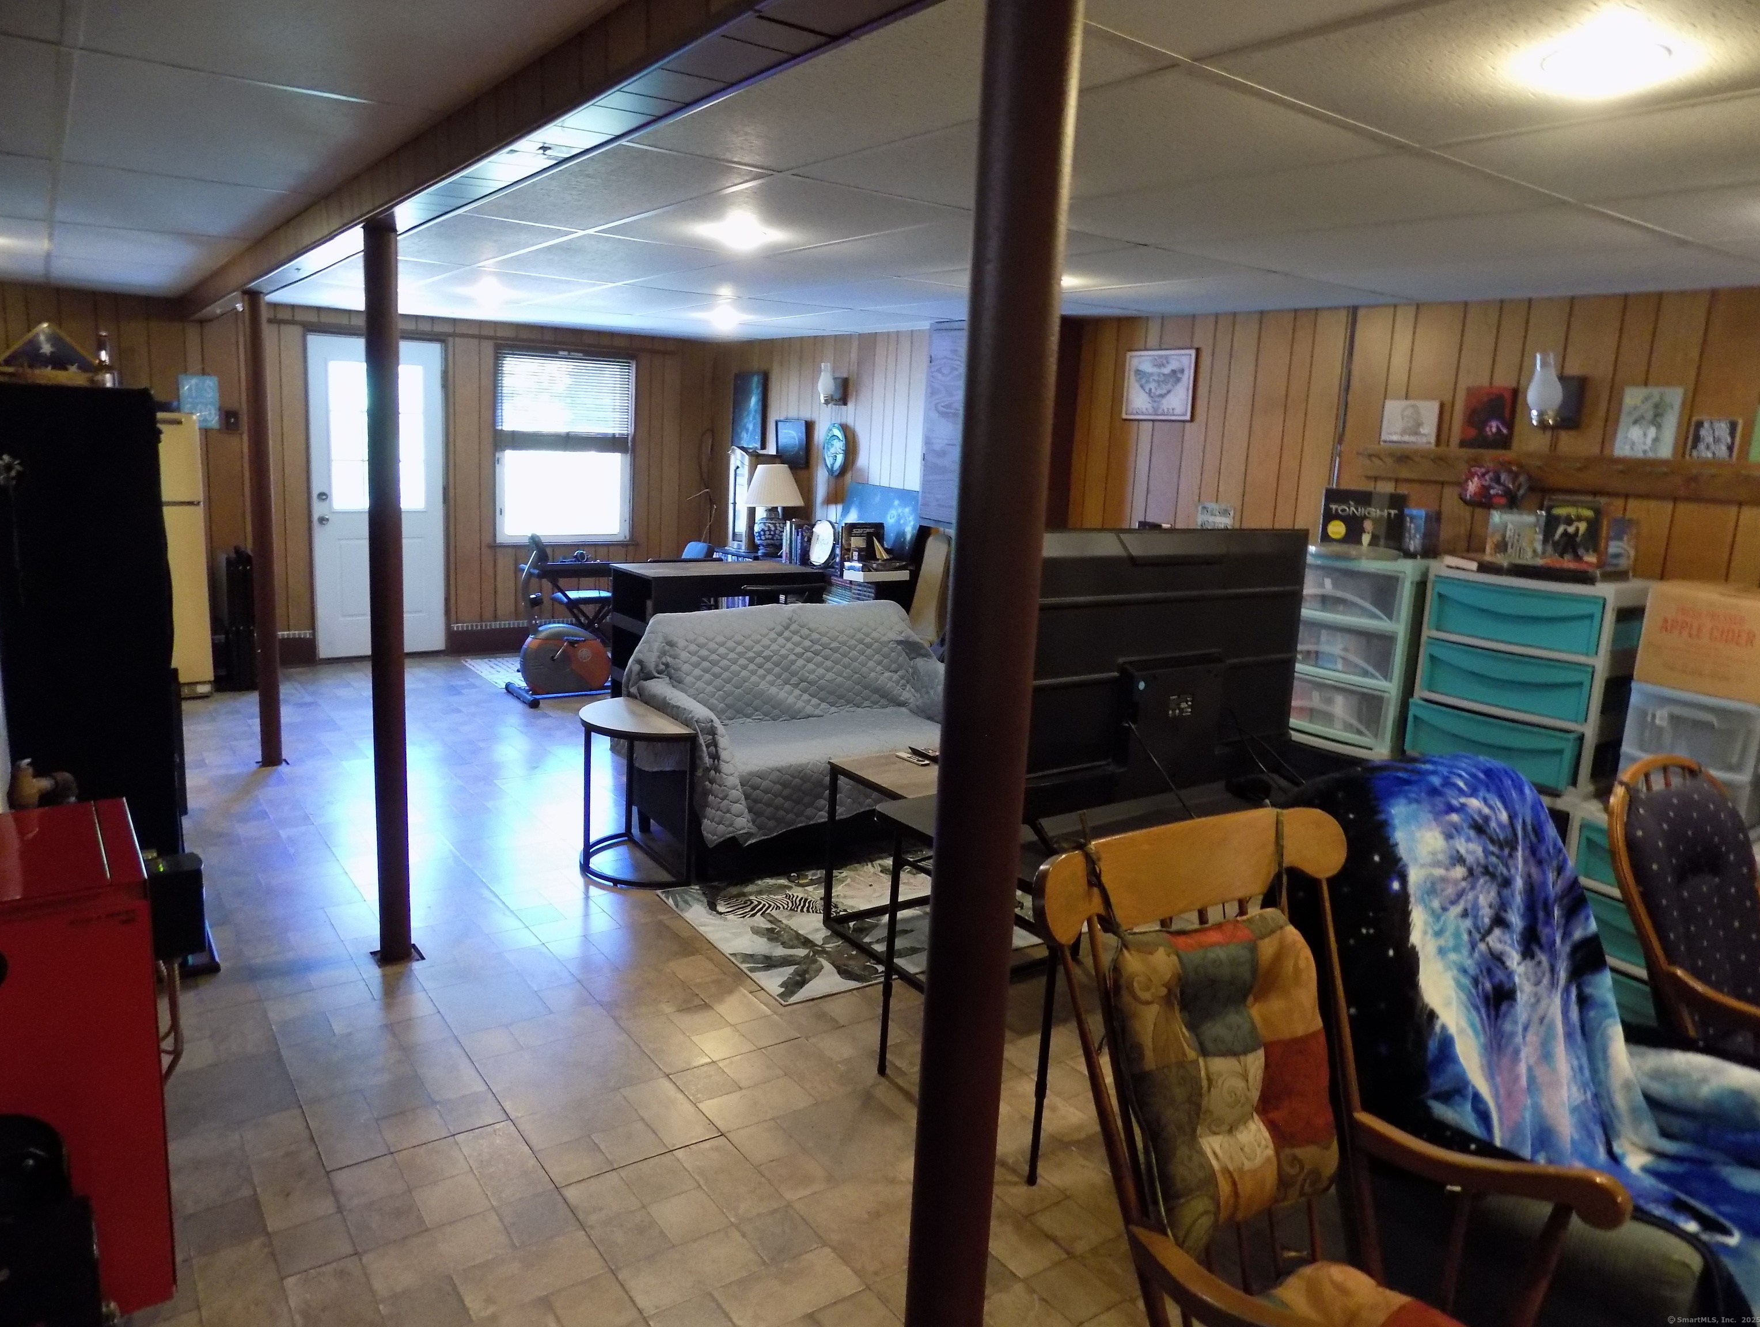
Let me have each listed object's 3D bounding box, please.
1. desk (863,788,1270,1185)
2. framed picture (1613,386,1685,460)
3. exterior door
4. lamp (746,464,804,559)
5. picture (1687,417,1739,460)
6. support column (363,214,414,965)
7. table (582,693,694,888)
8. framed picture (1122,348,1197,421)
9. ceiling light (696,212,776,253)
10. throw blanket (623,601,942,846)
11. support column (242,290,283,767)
[{"bbox_3d":[0.644,0.676,2.928,1.260,0.670,0.610,-5,13,-35],"label":"desk"},{"bbox_3d":[2.376,-0.745,3.633,0.020,0.210,0.170,-5,14,-35],"label":"framed picture"},{"bbox_3d":[-3.211,-1.045,7.566,0.810,2.030,0.050,-5,14,-35],"label":"exterior door"},{"bbox_3d":[-0.687,-1.005,7.684,0.385,0.630,0.385,3,11,-1],"label":"lamp"},{"bbox_3d":[2.467,-0.662,3.481,0.020,0.120,0.122,-5,13,-35],"label":"picture"},{"bbox_3d":[-1.333,-0.138,3.158,0.085,1.980,0.085,-5,13,-35],"label":"support column"},{"bbox_3d":[-0.908,0.450,4.088,0.310,0.530,0.610,-5,13,-35],"label":"table"},{"bbox_3d":[1.241,-1.244,5.262,0.025,0.310,0.390,-5,14,-35],"label":"framed picture"},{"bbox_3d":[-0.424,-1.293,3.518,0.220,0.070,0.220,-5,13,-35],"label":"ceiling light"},{"bbox_3d":[-0.183,0.226,4.703,1.560,0.820,0.900,-5,13,-35],"label":"throw blanket"},{"bbox_3d":[-2.591,-0.533,4.931,0.085,1.980,0.085,-5,13,-35],"label":"support column"}]

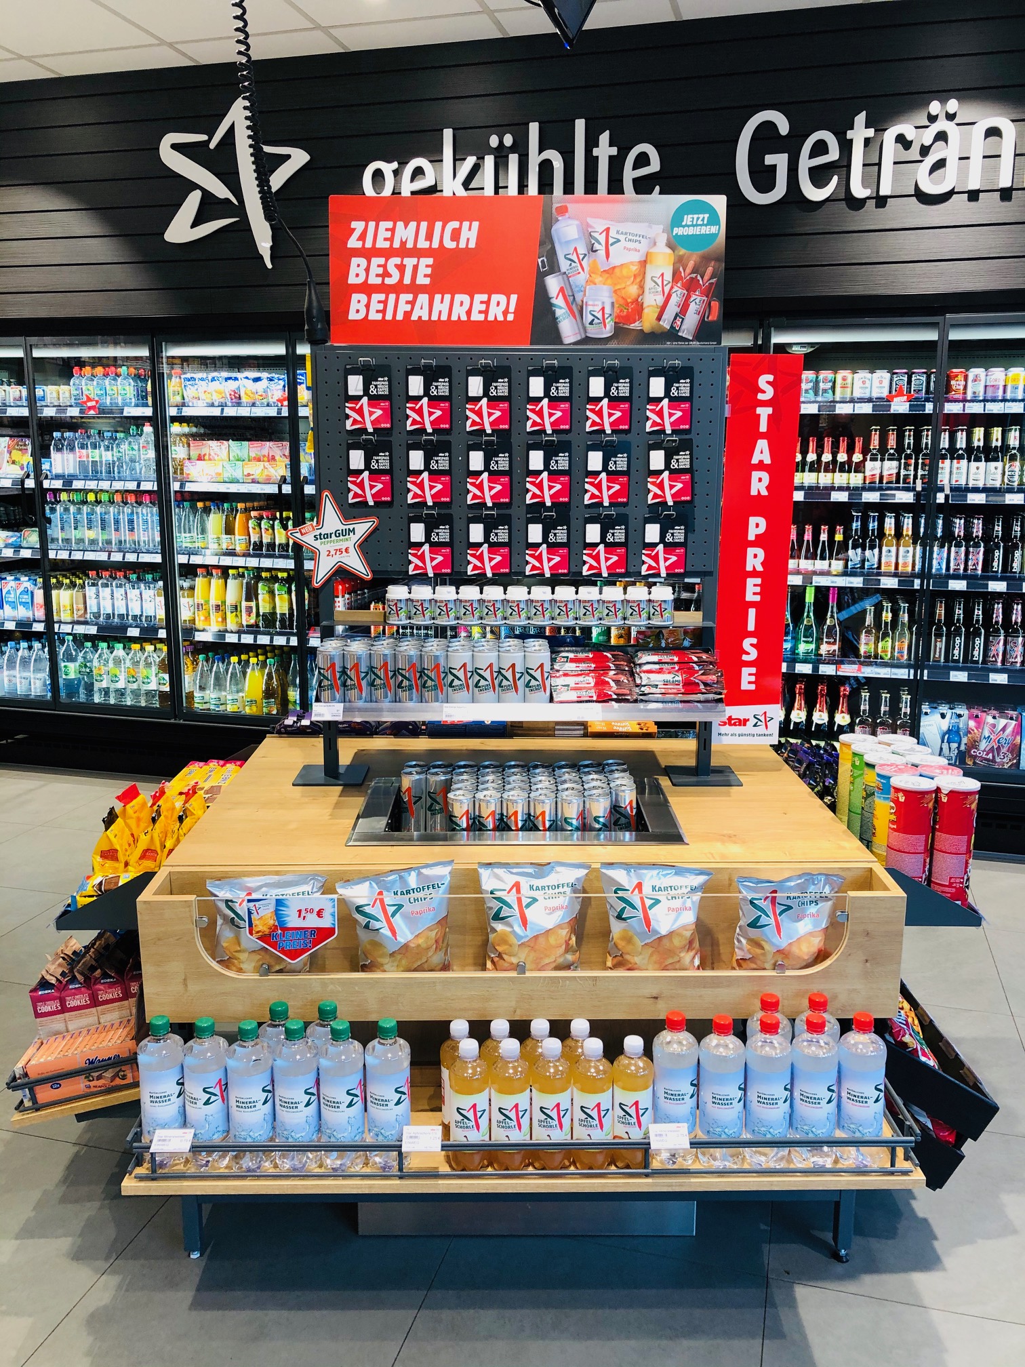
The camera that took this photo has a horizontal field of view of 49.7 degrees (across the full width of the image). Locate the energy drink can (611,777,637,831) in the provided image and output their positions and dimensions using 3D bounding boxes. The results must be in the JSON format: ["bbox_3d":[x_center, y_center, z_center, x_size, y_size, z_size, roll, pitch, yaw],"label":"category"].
[{"bbox_3d":[0.229,0.272,2.269,0.053,0.134,0.053,0,12,0],"label":"energy drink can"}]

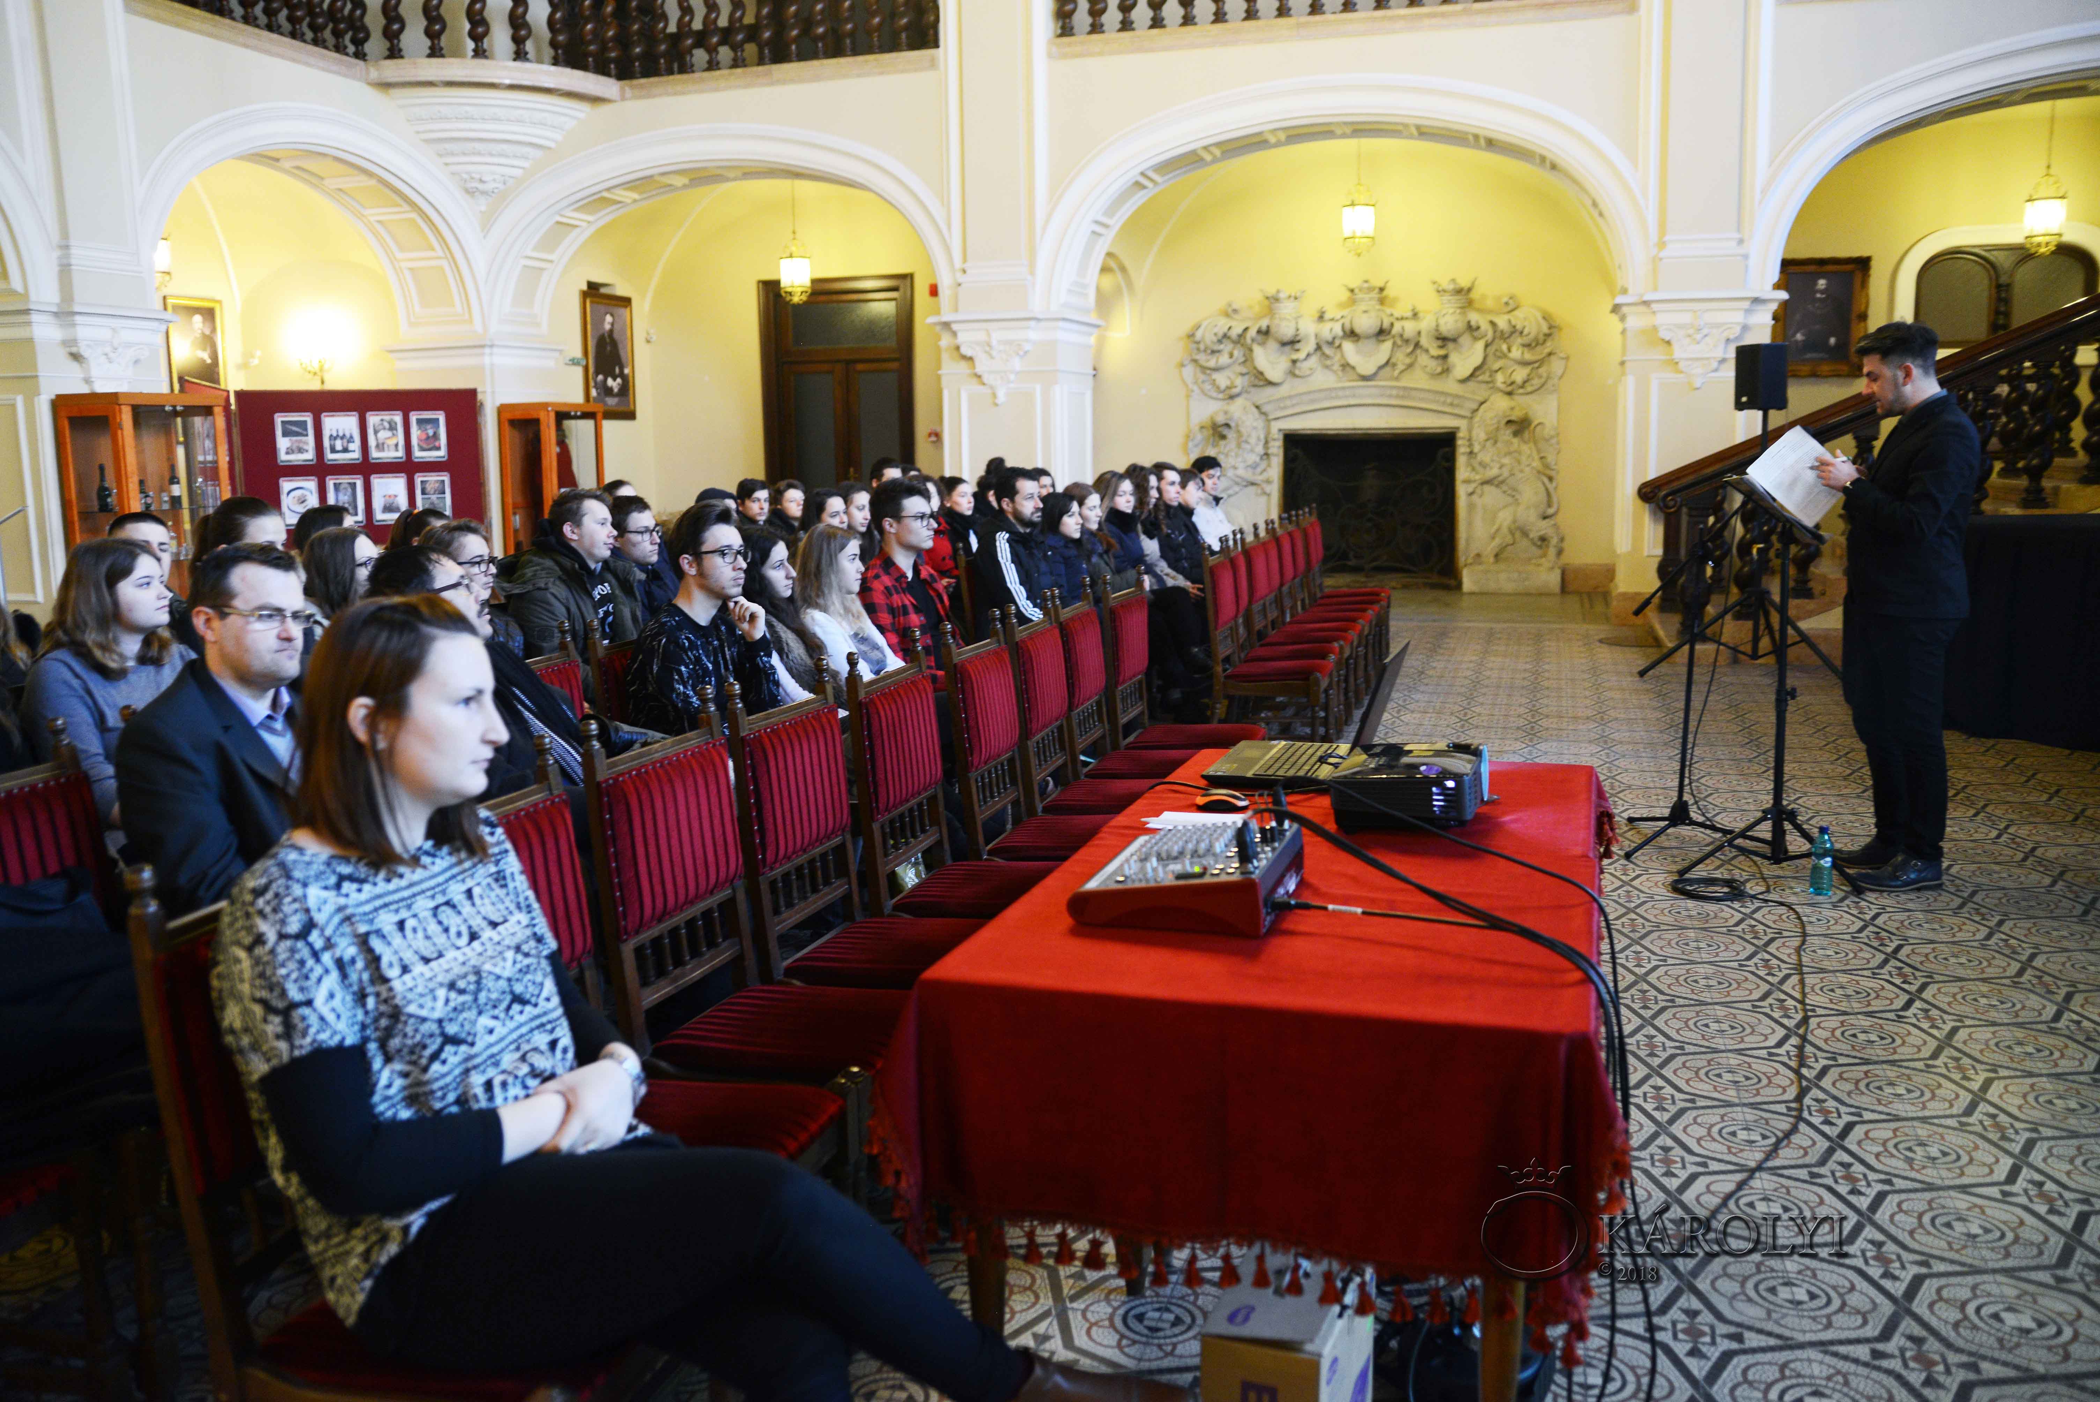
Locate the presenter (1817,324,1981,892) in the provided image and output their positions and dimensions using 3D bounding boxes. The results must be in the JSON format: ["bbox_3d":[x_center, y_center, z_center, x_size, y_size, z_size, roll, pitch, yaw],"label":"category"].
[{"bbox_3d":[2.723,-0.306,5.275,0.490,1.784,0.490,1,9,12],"label":"presenter"}]

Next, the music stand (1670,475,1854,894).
[{"bbox_3d":[2.379,-0.076,5.412,0.520,1.310,0.520,2,9,20],"label":"music stand"}]

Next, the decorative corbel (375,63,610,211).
[{"bbox_3d":[-5.325,-5.275,15.329,2.120,1.100,1.350,-5,9,-27],"label":"decorative corbel"}]

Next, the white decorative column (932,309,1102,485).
[{"bbox_3d":[-0.291,-2.053,14.399,1.130,2.560,1.350,1,9,16],"label":"white decorative column"}]

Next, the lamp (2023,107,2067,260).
[{"bbox_3d":[7.821,-4.152,12.870,0.290,1.280,0.290,2,9,17],"label":"lamp"}]

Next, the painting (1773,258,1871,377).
[{"bbox_3d":[6.864,-3.408,14.579,0.820,1.060,0.080,1,9,16],"label":"painting"}]

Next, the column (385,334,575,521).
[{"bbox_3d":[-5.319,-2.076,15.367,1.150,2.540,1.050,2,9,17],"label":"column"}]

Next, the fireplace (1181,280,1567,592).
[{"bbox_3d":[3.043,-2.502,15.716,3.550,2.920,0.500,1,9,16],"label":"fireplace"}]

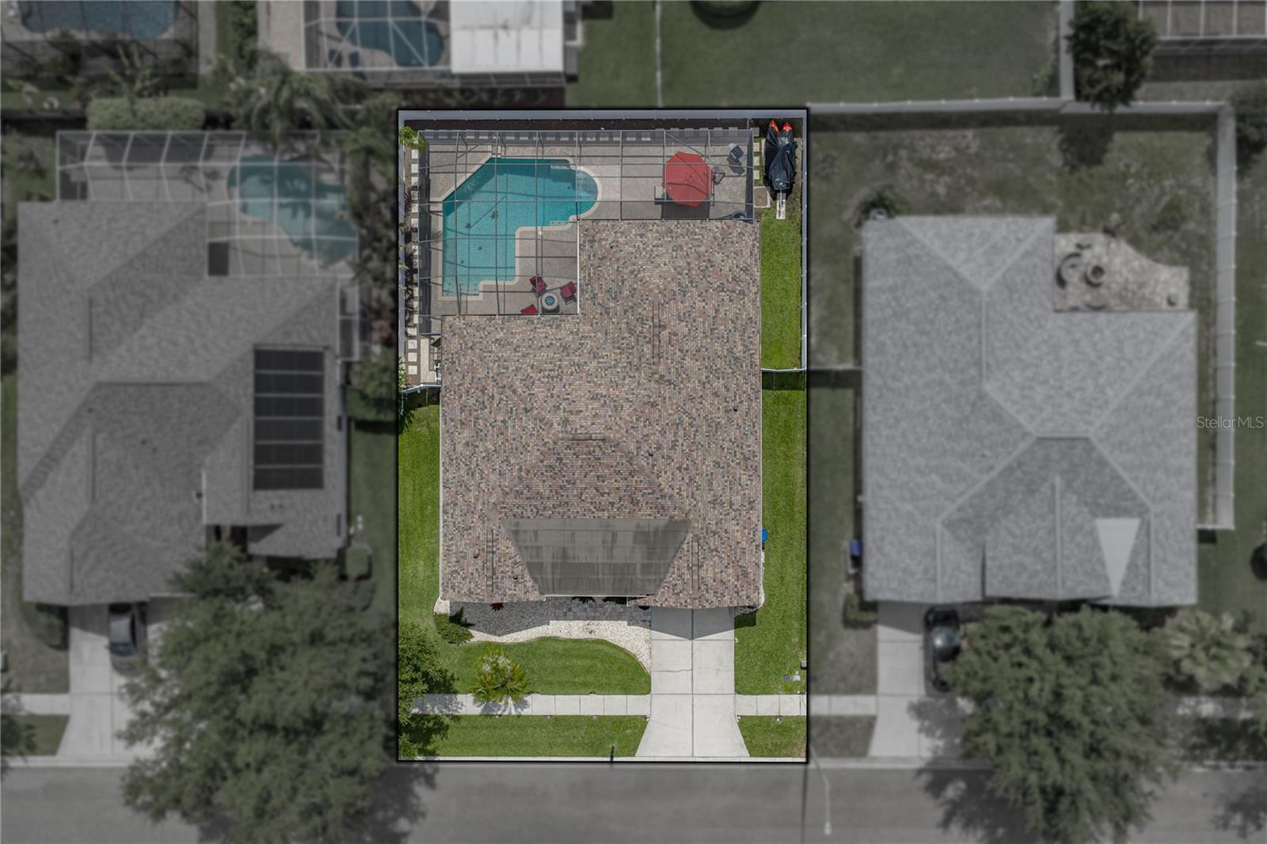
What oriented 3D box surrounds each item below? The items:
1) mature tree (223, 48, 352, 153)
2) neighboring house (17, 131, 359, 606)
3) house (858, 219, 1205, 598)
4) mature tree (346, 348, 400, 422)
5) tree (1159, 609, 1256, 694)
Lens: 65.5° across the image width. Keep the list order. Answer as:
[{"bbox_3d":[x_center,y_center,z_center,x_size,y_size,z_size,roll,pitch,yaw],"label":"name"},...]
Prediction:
[{"bbox_3d":[-18.400,-17.200,54.300,6.700,6.800,5.800,0,90,0],"label":"mature tree"},{"bbox_3d":[-24.900,-3.000,54.900,19.000,5.700,26.500,0,90,0],"label":"neighboring house"},{"bbox_3d":[22.100,-0.600,55.000,18.700,5.500,21.700,0,90,0],"label":"house"},{"bbox_3d":[-14.600,-2.100,56.100,3.000,3.200,3.900,0,90,0],"label":"mature tree"},{"bbox_3d":[32.000,12.800,55.700,5.000,4.000,4.700,0,90,0],"label":"tree"}]

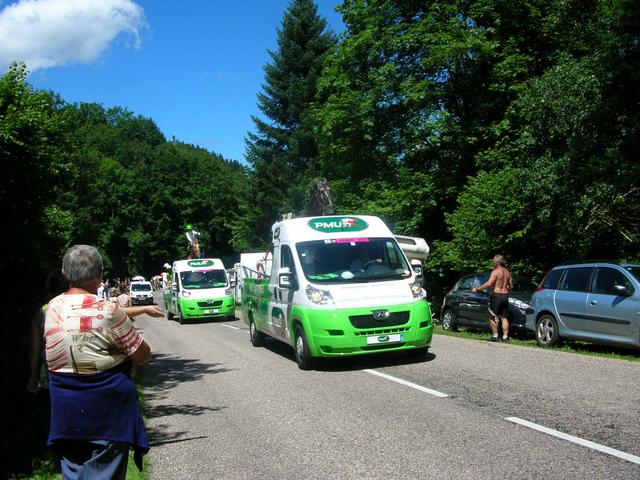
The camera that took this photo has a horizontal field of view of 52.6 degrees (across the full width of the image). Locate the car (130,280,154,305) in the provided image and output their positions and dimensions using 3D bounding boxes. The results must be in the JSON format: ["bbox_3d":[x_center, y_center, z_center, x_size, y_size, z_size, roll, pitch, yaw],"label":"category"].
[{"bbox_3d":[-14.513,4.365,53.000,1.860,1.900,4.400,1,-4,-15],"label":"car"}]

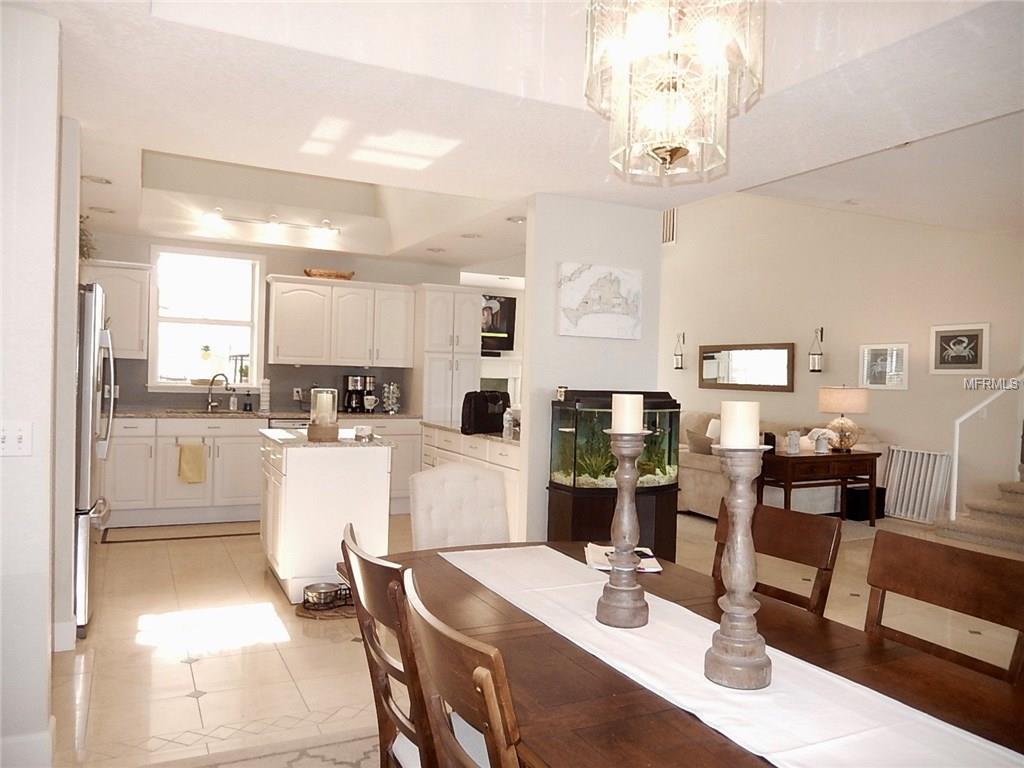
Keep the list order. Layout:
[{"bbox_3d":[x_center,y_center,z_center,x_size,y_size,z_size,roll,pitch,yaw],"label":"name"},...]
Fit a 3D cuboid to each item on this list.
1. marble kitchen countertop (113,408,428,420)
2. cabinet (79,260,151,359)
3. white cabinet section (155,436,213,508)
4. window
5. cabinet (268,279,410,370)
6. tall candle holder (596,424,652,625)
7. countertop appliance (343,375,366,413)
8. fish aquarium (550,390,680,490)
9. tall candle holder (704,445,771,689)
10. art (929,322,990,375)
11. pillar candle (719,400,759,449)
[{"bbox_3d":[-2.283,0.290,6.883,2.830,0.035,0.635,1,1,-26],"label":"marble kitchen countertop"},{"bbox_3d":[-3.445,-0.625,6.406,0.570,0.810,0.340,1,1,-26],"label":"cabinet"},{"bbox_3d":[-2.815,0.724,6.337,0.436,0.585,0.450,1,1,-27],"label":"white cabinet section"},{"bbox_3d":[-2.837,-0.578,6.915,0.983,1.314,0.110,1,1,-26],"label":"window"},{"bbox_3d":[-1.686,-0.584,7.321,1.410,0.812,0.340,1,1,-26],"label":"cabinet"},{"bbox_3d":[0.277,0.345,1.805,0.126,0.463,0.126,2,1,0],"label":"tall candle holder"},{"bbox_3d":[-1.582,0.101,7.411,0.185,0.374,0.220,1,1,-26],"label":"countertop appliance"},{"bbox_3d":[0.684,0.342,4.640,0.772,0.584,0.400,1,1,-26],"label":"fish aquarium"},{"bbox_3d":[0.454,0.354,1.472,0.125,0.465,0.125,1,1,-26],"label":"tall candle holder"},{"bbox_3d":[4.343,-0.336,7.215,0.030,0.478,0.582,1,1,-26],"label":"art"},{"bbox_3d":[0.452,0.078,1.464,0.074,0.093,0.074,1,1,-26],"label":"pillar candle"}]

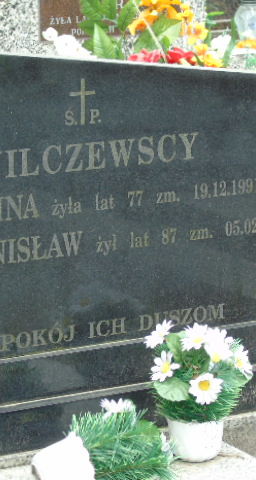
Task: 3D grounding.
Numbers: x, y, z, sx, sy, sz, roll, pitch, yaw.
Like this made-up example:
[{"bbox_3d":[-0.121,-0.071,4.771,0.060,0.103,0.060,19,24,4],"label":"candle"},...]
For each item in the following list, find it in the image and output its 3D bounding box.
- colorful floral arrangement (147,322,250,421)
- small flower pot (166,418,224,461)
[{"bbox_3d":[0.134,0.248,3.734,0.194,0.169,0.180,0,12,0],"label":"colorful floral arrangement"},{"bbox_3d":[0.129,0.370,3.759,0.107,0.080,0.107,0,12,0],"label":"small flower pot"}]

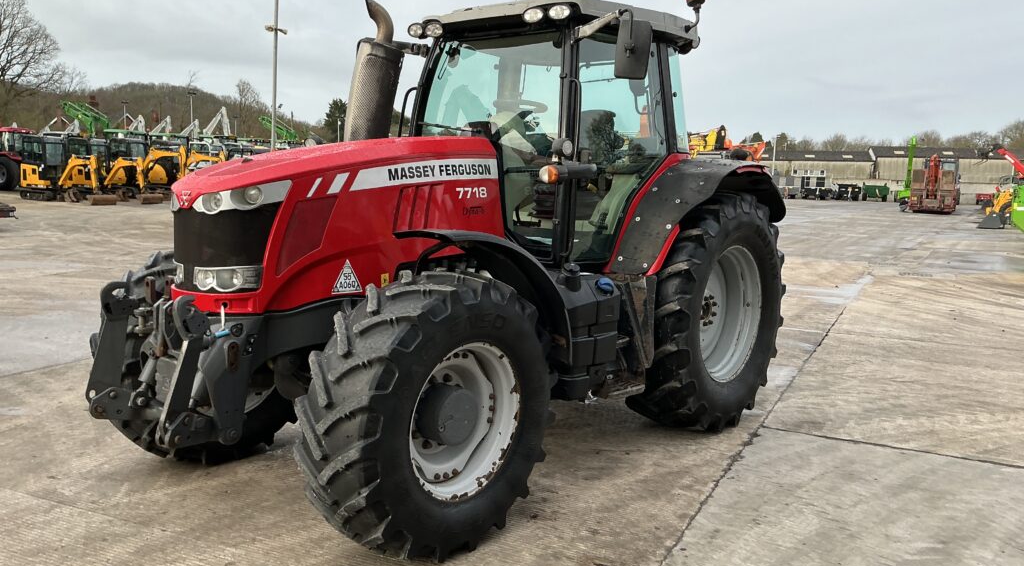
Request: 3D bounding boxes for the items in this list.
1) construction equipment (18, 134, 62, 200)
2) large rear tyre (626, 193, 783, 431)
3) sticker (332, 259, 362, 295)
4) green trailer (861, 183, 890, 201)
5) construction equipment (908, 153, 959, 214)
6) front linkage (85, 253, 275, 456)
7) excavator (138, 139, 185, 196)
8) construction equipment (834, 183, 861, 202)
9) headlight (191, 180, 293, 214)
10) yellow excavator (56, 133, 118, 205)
[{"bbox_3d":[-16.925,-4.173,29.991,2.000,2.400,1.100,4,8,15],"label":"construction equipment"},{"bbox_3d":[1.462,0.191,6.308,0.600,1.730,1.760,9,11,40],"label":"large rear tyre"},{"bbox_3d":[-0.846,-0.035,4.288,0.008,0.175,0.192,9,11,40],"label":"sticker"},{"bbox_3d":[26.171,-6.448,59.567,1.950,1.300,3.200,3,8,7],"label":"green trailer"},{"bbox_3d":[22.839,-5.362,44.887,2.450,3.100,5.000,5,9,20],"label":"construction equipment"},{"bbox_3d":[-1.664,0.321,4.028,0.940,0.740,0.640,9,11,40],"label":"front linkage"},{"bbox_3d":[-13.907,-4.515,33.060,2.600,2.400,1.350,6,9,25],"label":"excavator"},{"bbox_3d":[24.069,-6.446,59.072,1.850,1.300,3.200,5,9,19],"label":"construction equipment"},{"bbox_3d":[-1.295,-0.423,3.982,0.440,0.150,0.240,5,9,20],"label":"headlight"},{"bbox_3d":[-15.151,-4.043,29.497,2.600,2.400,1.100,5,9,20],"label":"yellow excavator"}]

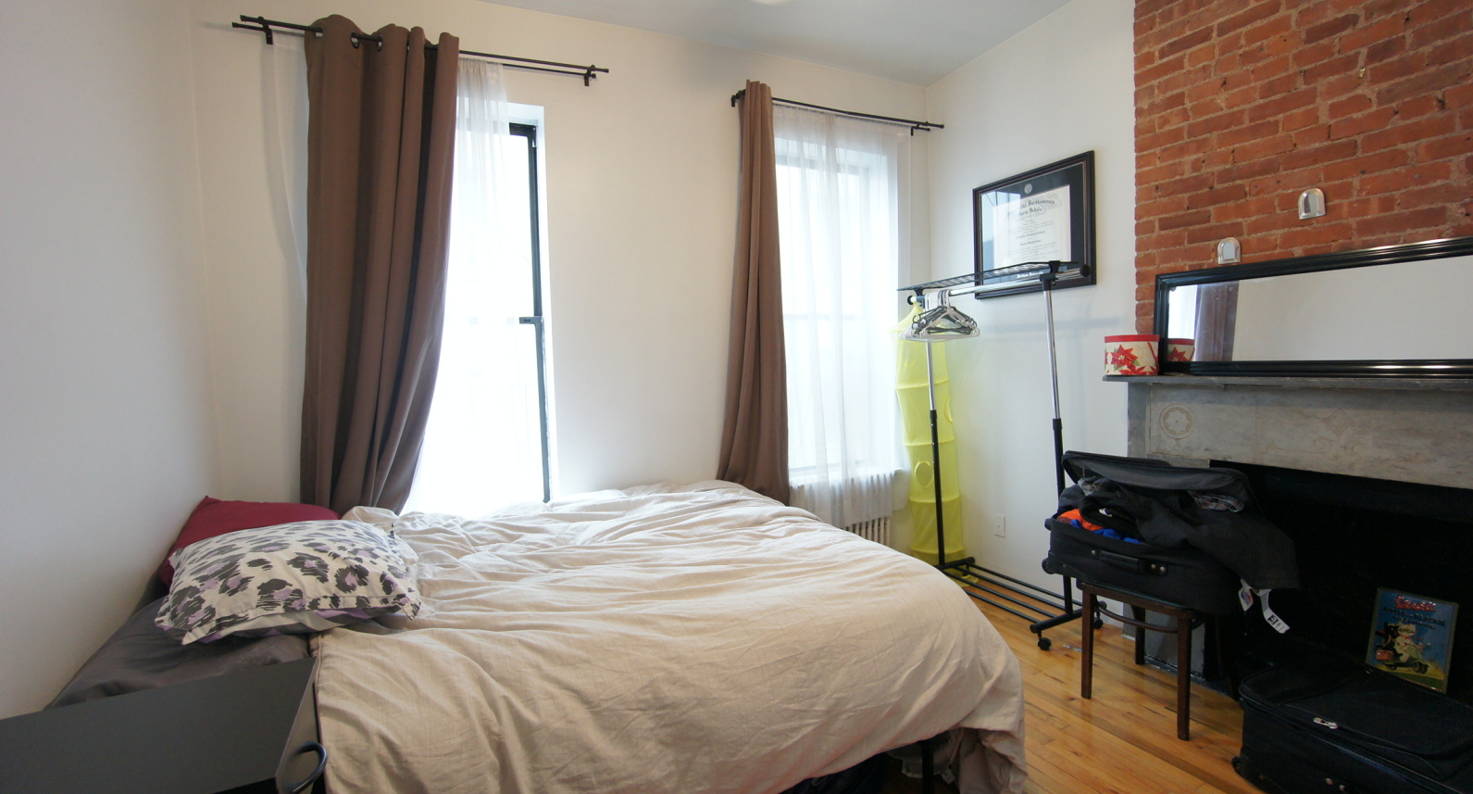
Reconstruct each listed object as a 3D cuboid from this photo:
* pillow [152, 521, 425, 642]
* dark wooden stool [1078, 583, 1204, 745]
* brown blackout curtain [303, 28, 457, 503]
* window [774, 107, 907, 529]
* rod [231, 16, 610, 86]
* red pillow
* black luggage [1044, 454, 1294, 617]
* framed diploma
[{"bbox_3d":[-1.248,0.501,1.790,0.530,0.160,0.560,-5,19,-32],"label":"pillow"},{"bbox_3d":[1.548,0.887,2.248,0.475,0.432,0.385,-4,4,-33],"label":"dark wooden stool"},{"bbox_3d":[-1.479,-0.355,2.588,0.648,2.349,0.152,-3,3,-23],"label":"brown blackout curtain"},{"bbox_3d":[0.604,-0.424,3.498,0.902,2.324,0.102,-3,3,-23],"label":"window"},{"bbox_3d":[-1.280,-1.469,2.662,1.435,0.095,0.114,-3,3,-23],"label":"rod"},{"bbox_3d":[-1.666,0.482,2.156,0.460,0.150,0.540,13,-3,-23],"label":"red pillow"},{"bbox_3d":[1.505,0.445,2.163,0.457,0.445,0.673,-4,4,-33],"label":"black luggage"},{"bbox_3d":[1.476,-0.835,3.123,0.030,0.610,0.740,-3,3,-23],"label":"framed diploma"}]

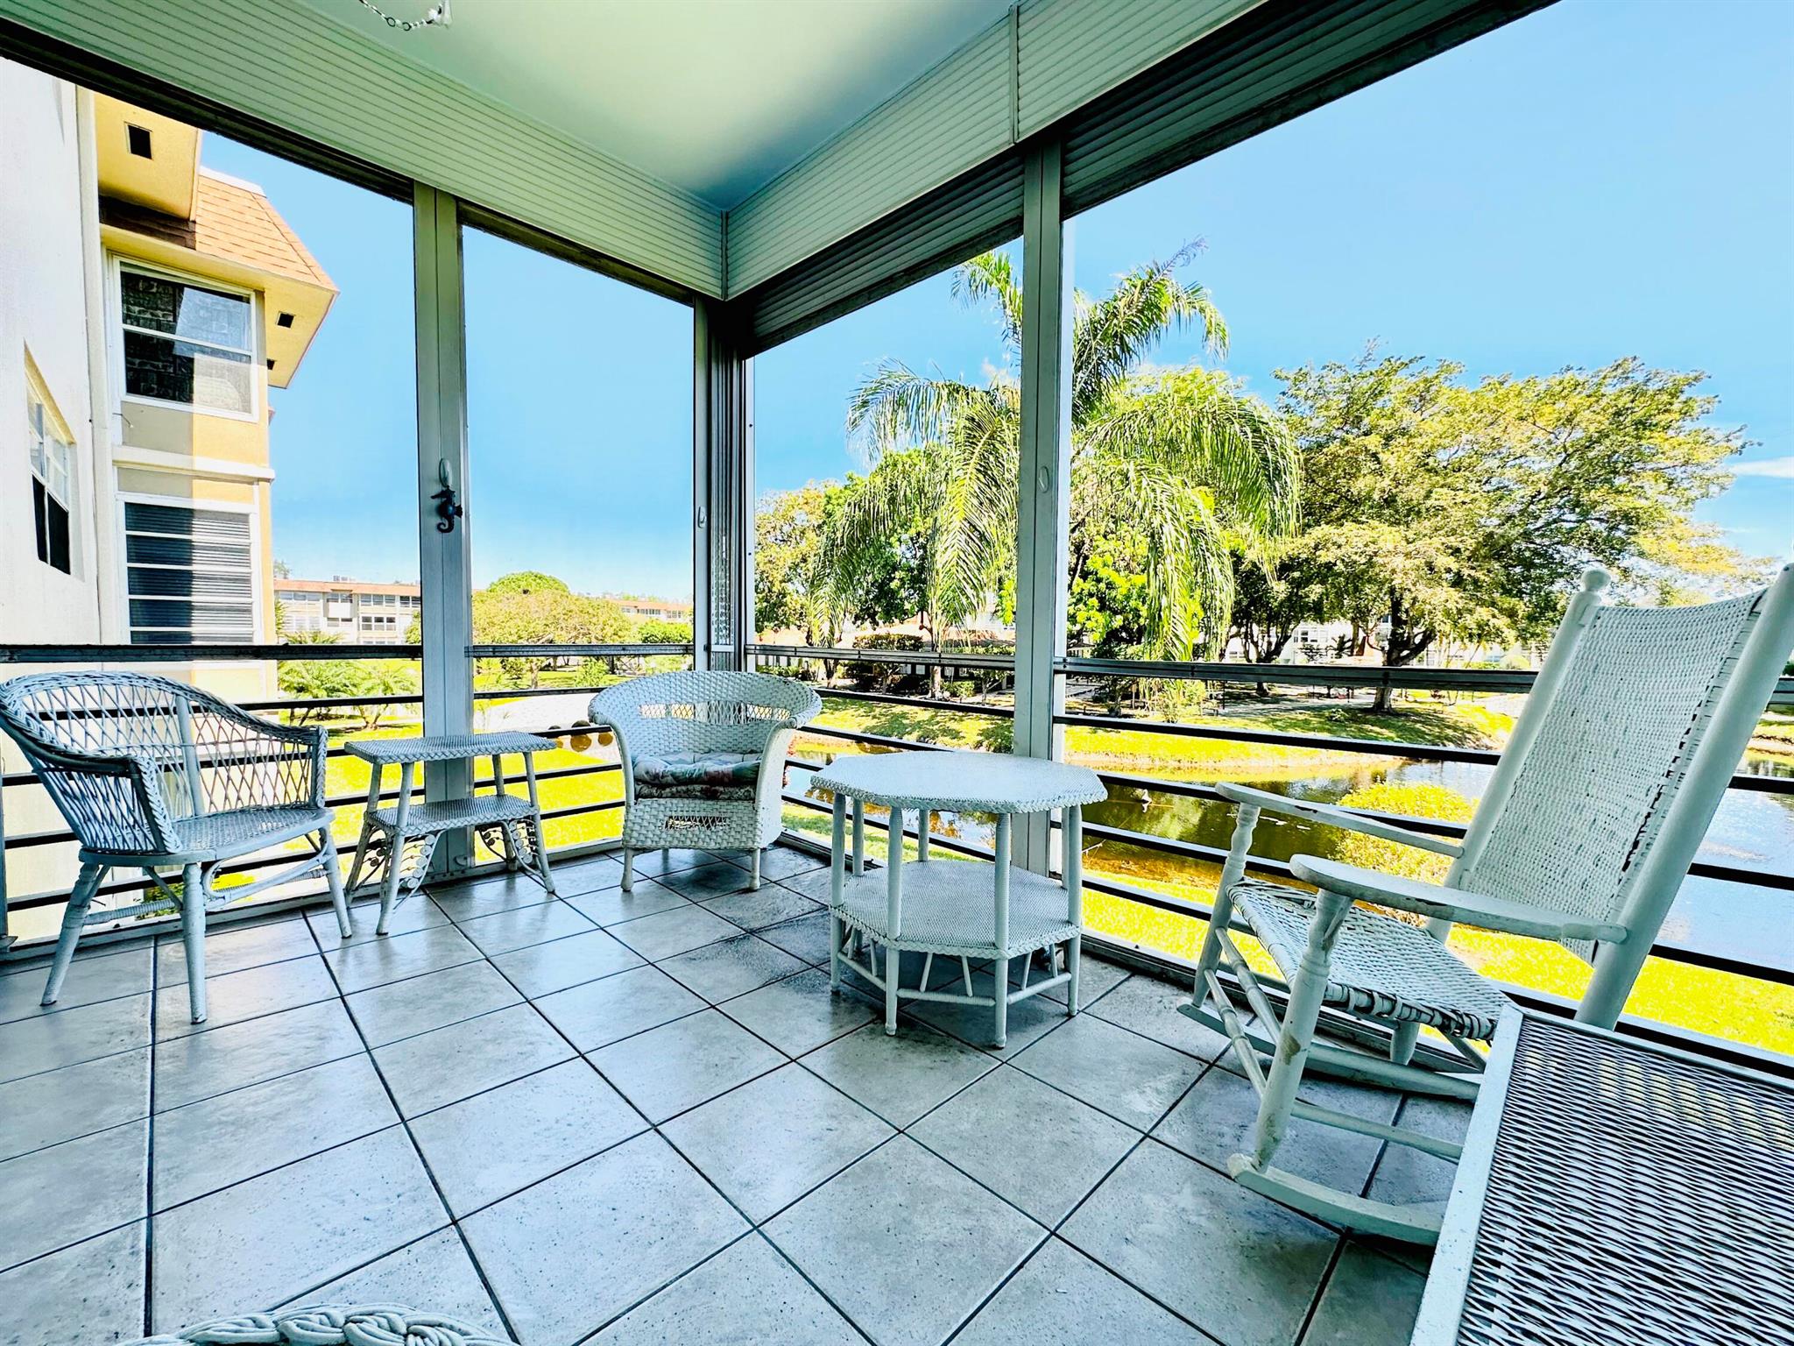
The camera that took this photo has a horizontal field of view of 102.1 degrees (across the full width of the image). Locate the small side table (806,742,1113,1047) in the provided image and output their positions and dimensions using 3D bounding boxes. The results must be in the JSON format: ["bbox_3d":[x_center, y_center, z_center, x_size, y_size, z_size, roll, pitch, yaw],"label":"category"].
[{"bbox_3d":[0.161,0.536,1.915,0.713,0.556,0.713,1,3,9],"label":"small side table"}]

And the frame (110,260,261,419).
[{"bbox_3d":[-7.578,-3.530,7.791,0.100,1.420,1.077,3,4,44],"label":"frame"}]

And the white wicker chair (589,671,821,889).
[{"bbox_3d":[-0.710,0.378,2.823,0.838,0.758,0.675,0,3,-5],"label":"white wicker chair"}]

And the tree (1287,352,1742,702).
[{"bbox_3d":[26.901,-6.175,33.335,16.500,16.600,15.500,3,3,39],"label":"tree"}]

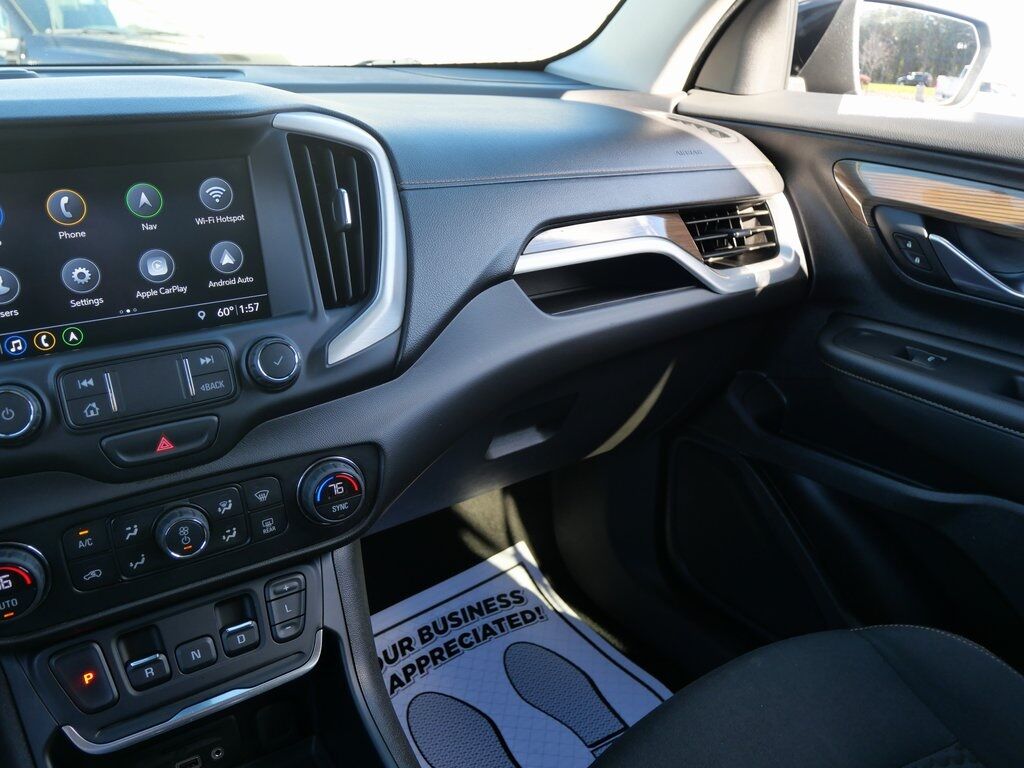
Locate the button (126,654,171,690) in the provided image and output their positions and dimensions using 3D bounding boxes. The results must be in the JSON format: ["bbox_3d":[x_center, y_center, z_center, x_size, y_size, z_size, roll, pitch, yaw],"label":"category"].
[{"bbox_3d":[-0.229,0.180,0.450,0.022,0.021,0.012,-14,1,-28],"label":"button"}]

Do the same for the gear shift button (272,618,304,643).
[{"bbox_3d":[-0.155,0.169,0.492,0.021,0.013,0.008,-14,1,-28],"label":"gear shift button"}]

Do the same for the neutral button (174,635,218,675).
[{"bbox_3d":[-0.206,0.175,0.463,0.023,0.019,0.008,-14,1,-28],"label":"neutral button"}]

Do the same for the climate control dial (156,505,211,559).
[{"bbox_3d":[-0.210,0.096,0.455,0.033,0.033,0.018,-14,11,-28],"label":"climate control dial"}]

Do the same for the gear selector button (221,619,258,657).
[{"bbox_3d":[-0.182,0.169,0.476,0.023,0.020,0.012,-14,1,-28],"label":"gear selector button"}]

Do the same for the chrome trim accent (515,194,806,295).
[{"bbox_3d":[0.162,-0.131,0.722,0.365,0.102,0.060,-14,31,-28],"label":"chrome trim accent"}]

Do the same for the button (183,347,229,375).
[{"bbox_3d":[-0.205,-0.015,0.475,0.026,0.017,0.006,-14,6,-28],"label":"button"}]

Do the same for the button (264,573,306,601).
[{"bbox_3d":[-0.158,0.139,0.493,0.027,0.015,0.008,-14,1,-28],"label":"button"}]

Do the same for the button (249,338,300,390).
[{"bbox_3d":[-0.163,-0.014,0.487,0.033,0.033,0.015,-14,6,-28],"label":"button"}]

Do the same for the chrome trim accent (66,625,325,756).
[{"bbox_3d":[-0.200,0.202,0.466,0.158,0.026,0.012,-14,1,-28],"label":"chrome trim accent"}]

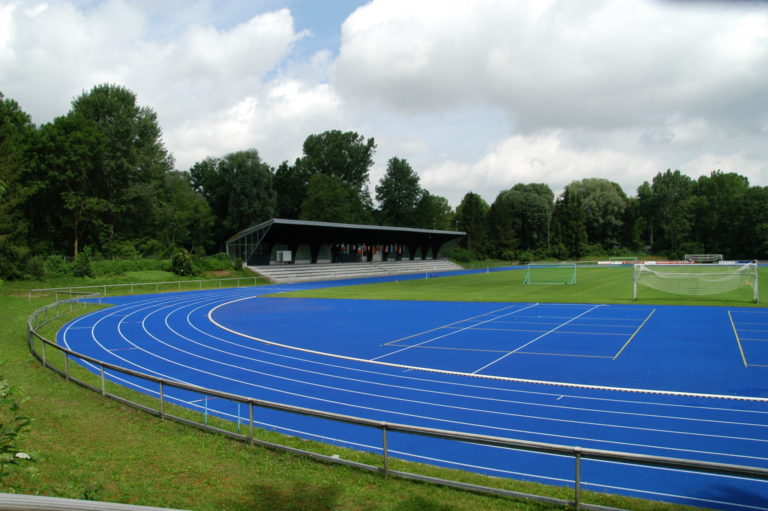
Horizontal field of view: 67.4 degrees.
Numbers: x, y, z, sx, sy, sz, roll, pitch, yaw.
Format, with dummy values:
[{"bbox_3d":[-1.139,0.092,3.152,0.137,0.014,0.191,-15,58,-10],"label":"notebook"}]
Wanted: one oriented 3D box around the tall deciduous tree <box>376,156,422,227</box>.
[{"bbox_3d":[3.550,-10.100,132.000,10.600,25.200,10.500,0,0,0],"label":"tall deciduous tree"}]

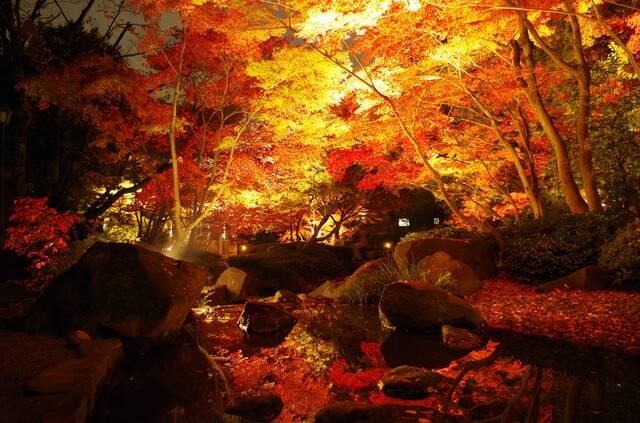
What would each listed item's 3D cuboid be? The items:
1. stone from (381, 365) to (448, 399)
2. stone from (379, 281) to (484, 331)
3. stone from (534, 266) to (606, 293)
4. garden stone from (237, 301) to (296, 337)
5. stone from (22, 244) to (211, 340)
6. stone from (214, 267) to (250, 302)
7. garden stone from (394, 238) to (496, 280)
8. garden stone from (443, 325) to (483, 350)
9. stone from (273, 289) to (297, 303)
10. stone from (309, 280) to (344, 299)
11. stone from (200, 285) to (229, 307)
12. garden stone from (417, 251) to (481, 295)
[{"bbox_3d":[0.792,1.422,4.100,0.560,0.224,0.460,0,0,11],"label":"stone"},{"bbox_3d":[1.502,1.230,6.450,1.363,0.618,0.850,0,0,13],"label":"stone"},{"bbox_3d":[4.062,1.058,7.700,1.004,0.424,0.650,0,0,28],"label":"stone"},{"bbox_3d":[-0.704,1.386,6.300,0.769,0.376,0.580,0,0,-6],"label":"garden stone"},{"bbox_3d":[-2.602,0.974,6.150,2.110,1.151,1.400,0,0,-23],"label":"stone"},{"bbox_3d":[-1.462,1.206,8.000,0.580,0.591,0.420,0,0,-10],"label":"stone"},{"bbox_3d":[2.281,0.843,8.700,1.757,0.726,1.150,0,0,15],"label":"garden stone"},{"bbox_3d":[1.589,1.377,5.300,0.437,0.259,0.360,0,0,17],"label":"garden stone"},{"bbox_3d":[-0.573,1.384,7.950,0.422,0.218,0.320,0,0,-4],"label":"stone"},{"bbox_3d":[0.113,1.347,8.350,0.615,0.296,0.420,0,0,1],"label":"stone"},{"bbox_3d":[-1.675,1.321,7.600,0.425,0.334,0.360,0,0,-12],"label":"stone"},{"bbox_3d":[2.013,0.948,7.500,0.949,0.694,0.750,0,0,15],"label":"garden stone"}]

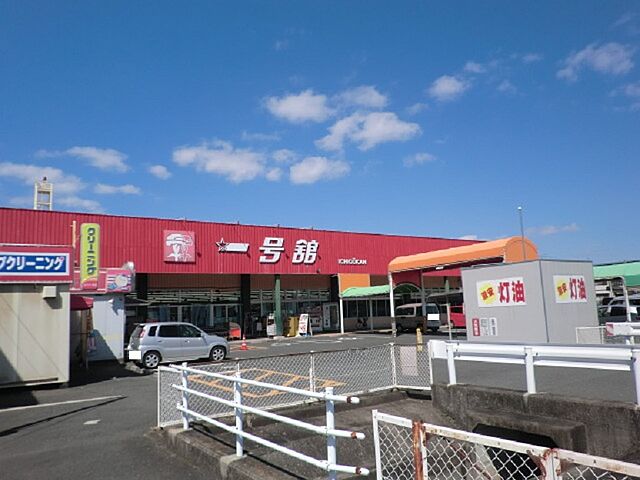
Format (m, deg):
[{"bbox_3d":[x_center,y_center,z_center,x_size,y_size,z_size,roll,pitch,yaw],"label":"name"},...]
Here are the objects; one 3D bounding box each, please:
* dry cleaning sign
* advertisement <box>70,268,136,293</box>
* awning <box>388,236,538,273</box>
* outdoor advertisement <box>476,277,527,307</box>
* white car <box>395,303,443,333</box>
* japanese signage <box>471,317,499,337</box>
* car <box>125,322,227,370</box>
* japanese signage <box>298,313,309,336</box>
[{"bbox_3d":[-8.126,0.592,17.024,0.599,2.386,0.180,3,-10,-32],"label":"dry cleaning sign"},{"bbox_3d":[-7.873,1.488,17.452,2.157,0.853,0.250,3,-10,-32],"label":"advertisement"},{"bbox_3d":[7.345,1.021,25.984,2.980,1.200,7.749,3,-11,-35],"label":"awning"},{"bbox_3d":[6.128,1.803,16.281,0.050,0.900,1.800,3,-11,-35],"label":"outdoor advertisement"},{"bbox_3d":[6.255,5.104,31.337,1.475,1.880,3.395,1,-10,-25],"label":"white car"},{"bbox_3d":[5.746,3.046,16.733,0.040,0.618,1.021,3,-11,-35],"label":"japanese signage"},{"bbox_3d":[-5.036,3.713,17.517,3.395,1.530,1.475,3,-11,-35],"label":"car"},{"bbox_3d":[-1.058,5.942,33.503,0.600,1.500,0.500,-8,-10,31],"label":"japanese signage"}]

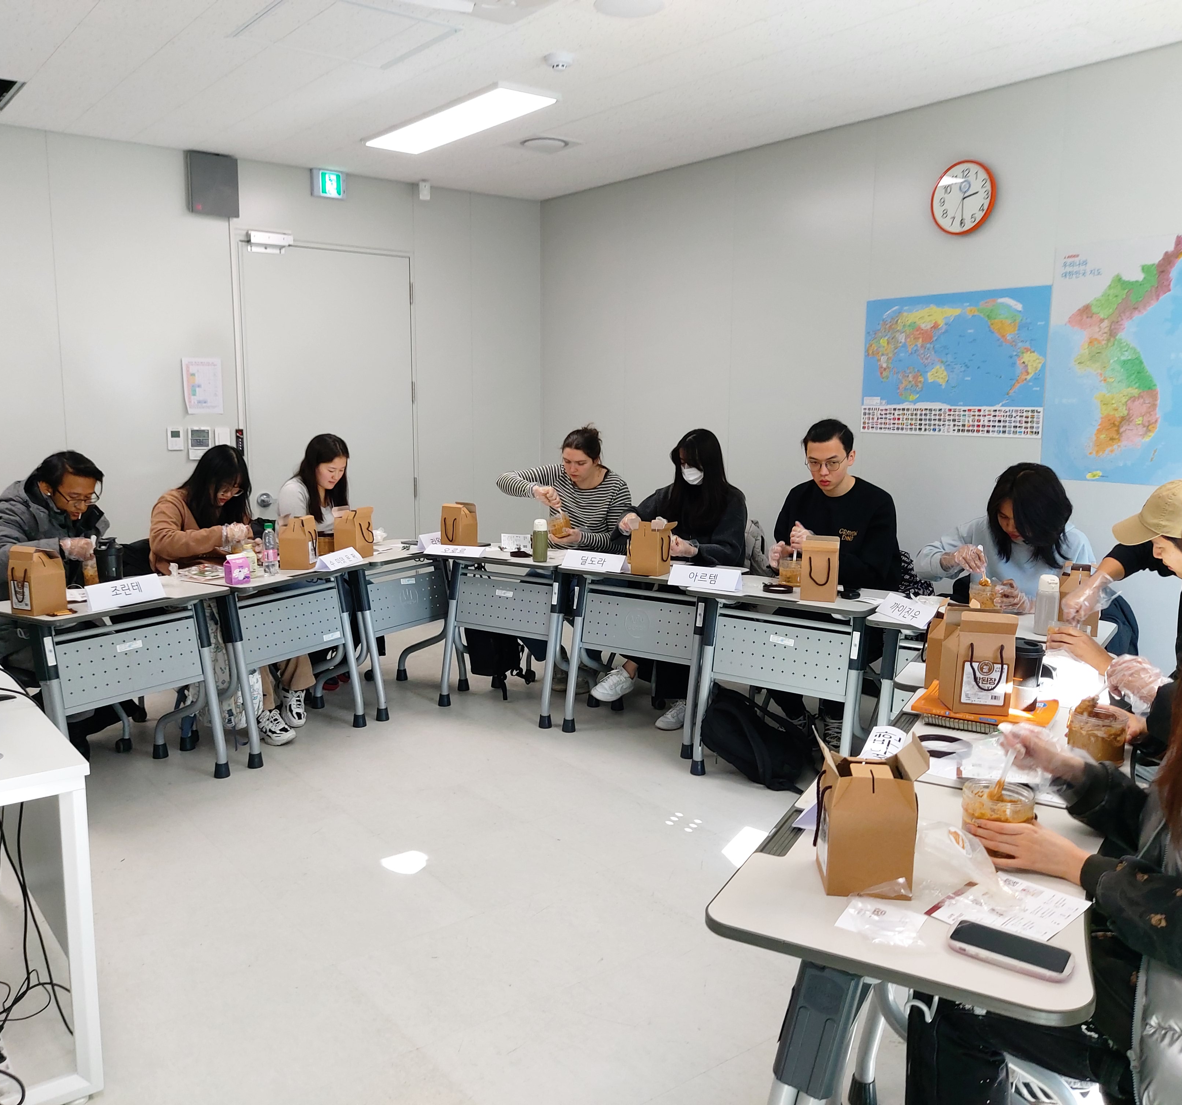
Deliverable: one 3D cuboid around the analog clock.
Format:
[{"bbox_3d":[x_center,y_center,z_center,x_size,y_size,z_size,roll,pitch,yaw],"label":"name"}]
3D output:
[{"bbox_3d":[1.554,-1.481,4.441,0.040,0.292,0.292,-6,10,-37],"label":"analog clock"}]

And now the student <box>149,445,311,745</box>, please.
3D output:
[{"bbox_3d":[-1.604,0.146,4.715,0.820,1.220,0.470,5,9,32],"label":"student"}]

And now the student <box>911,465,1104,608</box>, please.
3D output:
[{"bbox_3d":[1.556,0.277,3.815,0.600,1.220,0.720,5,9,29],"label":"student"}]

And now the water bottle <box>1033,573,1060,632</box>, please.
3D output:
[{"bbox_3d":[1.456,0.166,3.385,0.070,0.186,0.070,4,9,23],"label":"water bottle"}]

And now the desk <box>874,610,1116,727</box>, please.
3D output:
[{"bbox_3d":[1.358,0.598,3.644,0.731,0.745,0.505,5,10,31],"label":"desk"}]

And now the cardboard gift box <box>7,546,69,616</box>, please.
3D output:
[{"bbox_3d":[-1.879,0.093,3.607,0.120,0.215,0.130,4,9,25],"label":"cardboard gift box"}]

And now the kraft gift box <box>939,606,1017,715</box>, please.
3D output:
[{"bbox_3d":[0.894,0.253,2.468,0.127,0.215,0.123,1,8,7],"label":"kraft gift box"}]

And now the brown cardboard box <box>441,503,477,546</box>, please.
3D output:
[{"bbox_3d":[-0.650,-0.140,5.245,0.125,0.210,0.125,7,10,36],"label":"brown cardboard box"}]

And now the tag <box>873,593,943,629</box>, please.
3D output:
[{"bbox_3d":[1.083,0.193,3.603,0.076,0.066,0.292,-3,9,-19],"label":"tag"}]

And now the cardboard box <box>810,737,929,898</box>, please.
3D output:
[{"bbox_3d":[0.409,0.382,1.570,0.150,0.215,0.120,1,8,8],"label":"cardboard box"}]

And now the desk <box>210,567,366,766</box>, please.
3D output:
[{"bbox_3d":[-1.399,0.423,4.564,0.500,0.710,0.735,5,9,32],"label":"desk"}]

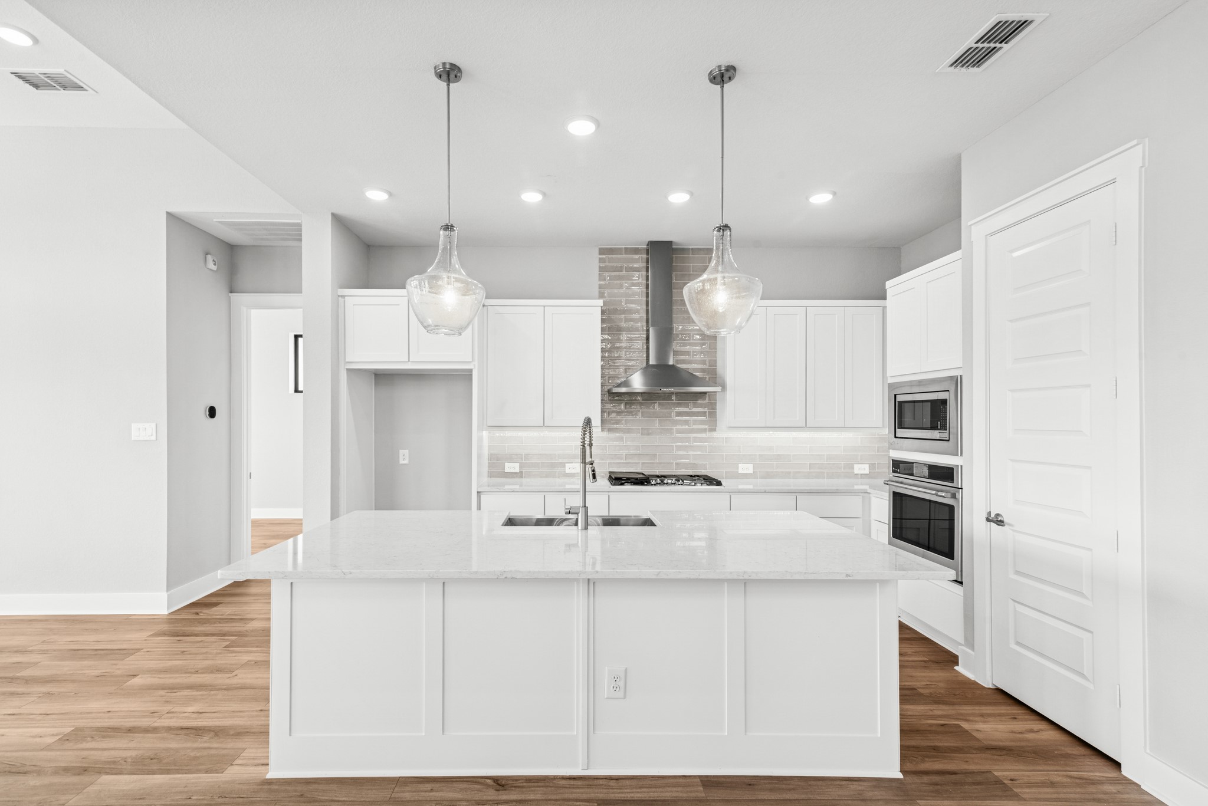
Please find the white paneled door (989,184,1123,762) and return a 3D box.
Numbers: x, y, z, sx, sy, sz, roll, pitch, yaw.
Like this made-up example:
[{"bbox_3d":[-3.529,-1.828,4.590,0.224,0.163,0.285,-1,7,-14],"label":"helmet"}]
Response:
[{"bbox_3d":[2.150,0.295,2.588,0.050,2.438,0.690,0,-1,-3],"label":"white paneled door"}]

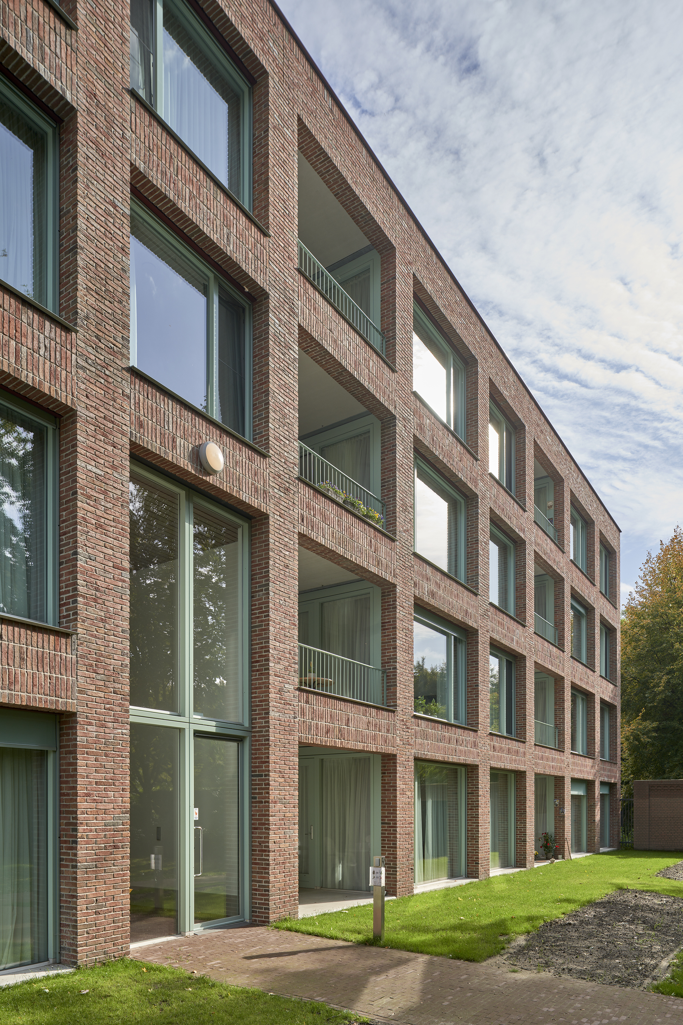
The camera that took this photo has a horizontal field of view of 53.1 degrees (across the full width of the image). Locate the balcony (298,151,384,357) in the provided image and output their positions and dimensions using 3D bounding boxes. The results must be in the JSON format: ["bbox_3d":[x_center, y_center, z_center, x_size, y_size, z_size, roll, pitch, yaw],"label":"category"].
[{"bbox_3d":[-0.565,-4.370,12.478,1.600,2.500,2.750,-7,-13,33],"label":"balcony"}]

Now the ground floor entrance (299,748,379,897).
[{"bbox_3d":[-0.115,5.539,12.282,2.000,2.450,0.140,-8,-13,34],"label":"ground floor entrance"}]

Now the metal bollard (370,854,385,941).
[{"bbox_3d":[0.410,4.386,7.779,0.170,0.980,0.130,-5,-12,23],"label":"metal bollard"}]

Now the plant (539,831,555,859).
[{"bbox_3d":[5.911,9.568,19.621,0.470,0.780,0.470,-7,-13,33],"label":"plant"}]

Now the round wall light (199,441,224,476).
[{"bbox_3d":[-1.672,-0.697,8.804,0.120,0.320,0.320,-7,-13,33],"label":"round wall light"}]

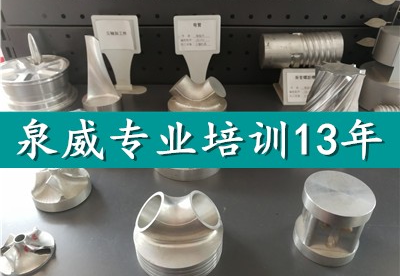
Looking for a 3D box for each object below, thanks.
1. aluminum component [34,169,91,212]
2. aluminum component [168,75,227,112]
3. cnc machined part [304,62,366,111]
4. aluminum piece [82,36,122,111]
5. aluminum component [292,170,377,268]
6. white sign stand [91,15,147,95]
[{"bbox_3d":[-0.125,0.039,0.281,0.050,0.030,0.050,0,34,-1],"label":"aluminum component"},{"bbox_3d":[-0.007,-0.047,0.382,0.073,0.060,0.071,8,35,12],"label":"aluminum component"},{"bbox_3d":[0.155,-0.043,0.370,0.063,0.083,0.063,0,36,0],"label":"cnc machined part"},{"bbox_3d":[-0.130,-0.076,0.396,0.052,0.105,0.052,0,36,0],"label":"aluminum piece"},{"bbox_3d":[0.102,0.062,0.244,0.048,0.057,0.048,0,36,0],"label":"aluminum component"},{"bbox_3d":[-0.118,-0.118,0.454,0.069,0.107,0.030,0,36,0],"label":"white sign stand"}]

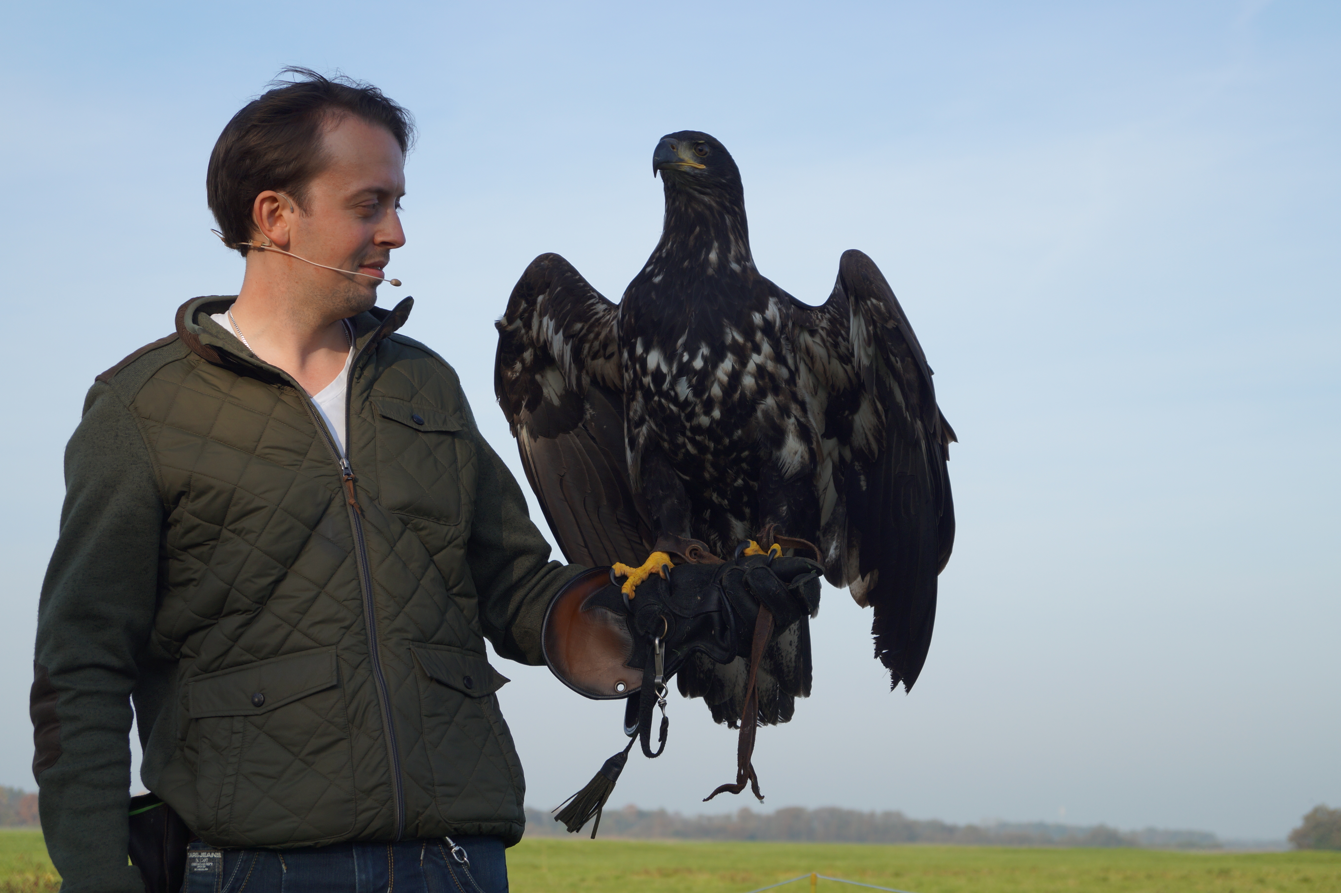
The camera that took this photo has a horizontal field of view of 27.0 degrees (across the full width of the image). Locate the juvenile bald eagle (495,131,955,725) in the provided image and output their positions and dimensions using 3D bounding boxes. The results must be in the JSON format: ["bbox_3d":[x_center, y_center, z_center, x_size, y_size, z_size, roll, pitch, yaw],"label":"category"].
[{"bbox_3d":[0.056,-0.018,2.880,0.465,0.605,0.360,-1,-8,12],"label":"juvenile bald eagle"}]

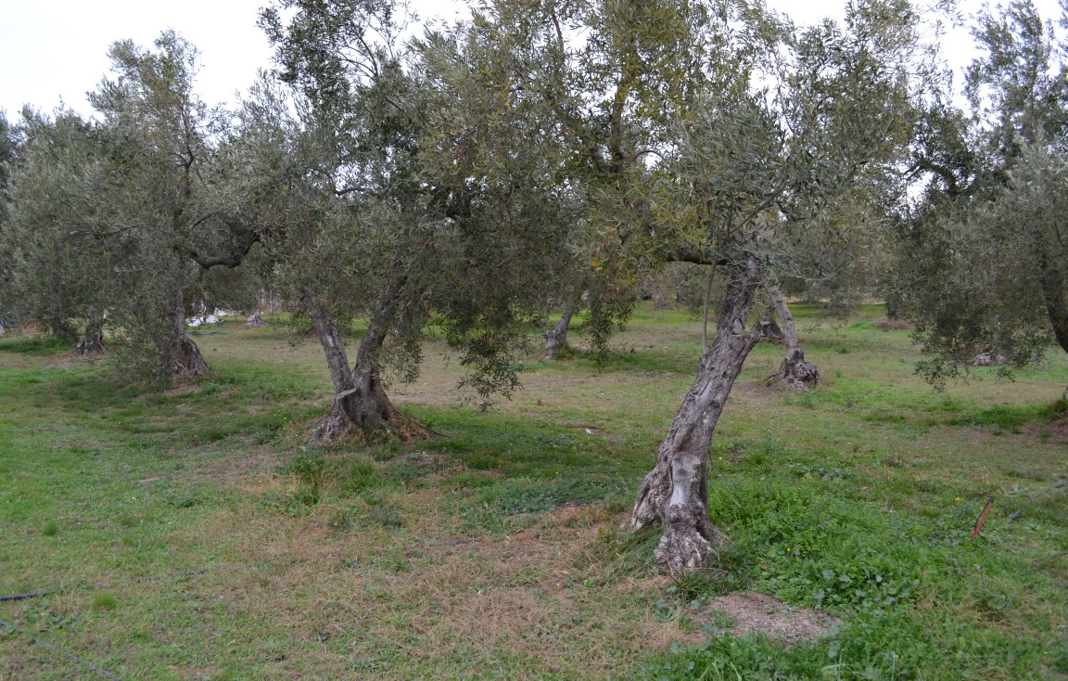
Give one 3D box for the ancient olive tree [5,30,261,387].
[{"bbox_3d":[-6.766,-2.205,13.234,3.980,5.595,3.900,-2,5,-27],"label":"ancient olive tree"}]

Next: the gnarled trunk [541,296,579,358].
[{"bbox_3d":[0.548,-0.305,16.567,0.769,1.287,0.650,0,4,2],"label":"gnarled trunk"}]

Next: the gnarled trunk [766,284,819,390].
[{"bbox_3d":[3.977,-0.099,12.276,0.761,1.545,0.700,1,5,18],"label":"gnarled trunk"}]

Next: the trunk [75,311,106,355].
[{"bbox_3d":[-9.658,-0.180,17.402,0.600,0.908,0.620,-2,5,-29],"label":"trunk"}]

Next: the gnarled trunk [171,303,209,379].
[{"bbox_3d":[-5.812,-0.017,13.470,0.575,1.196,0.620,-2,5,-23],"label":"gnarled trunk"}]

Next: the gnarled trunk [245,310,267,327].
[{"bbox_3d":[-9.508,-0.785,27.405,0.720,0.556,0.650,-2,5,-19],"label":"gnarled trunk"}]

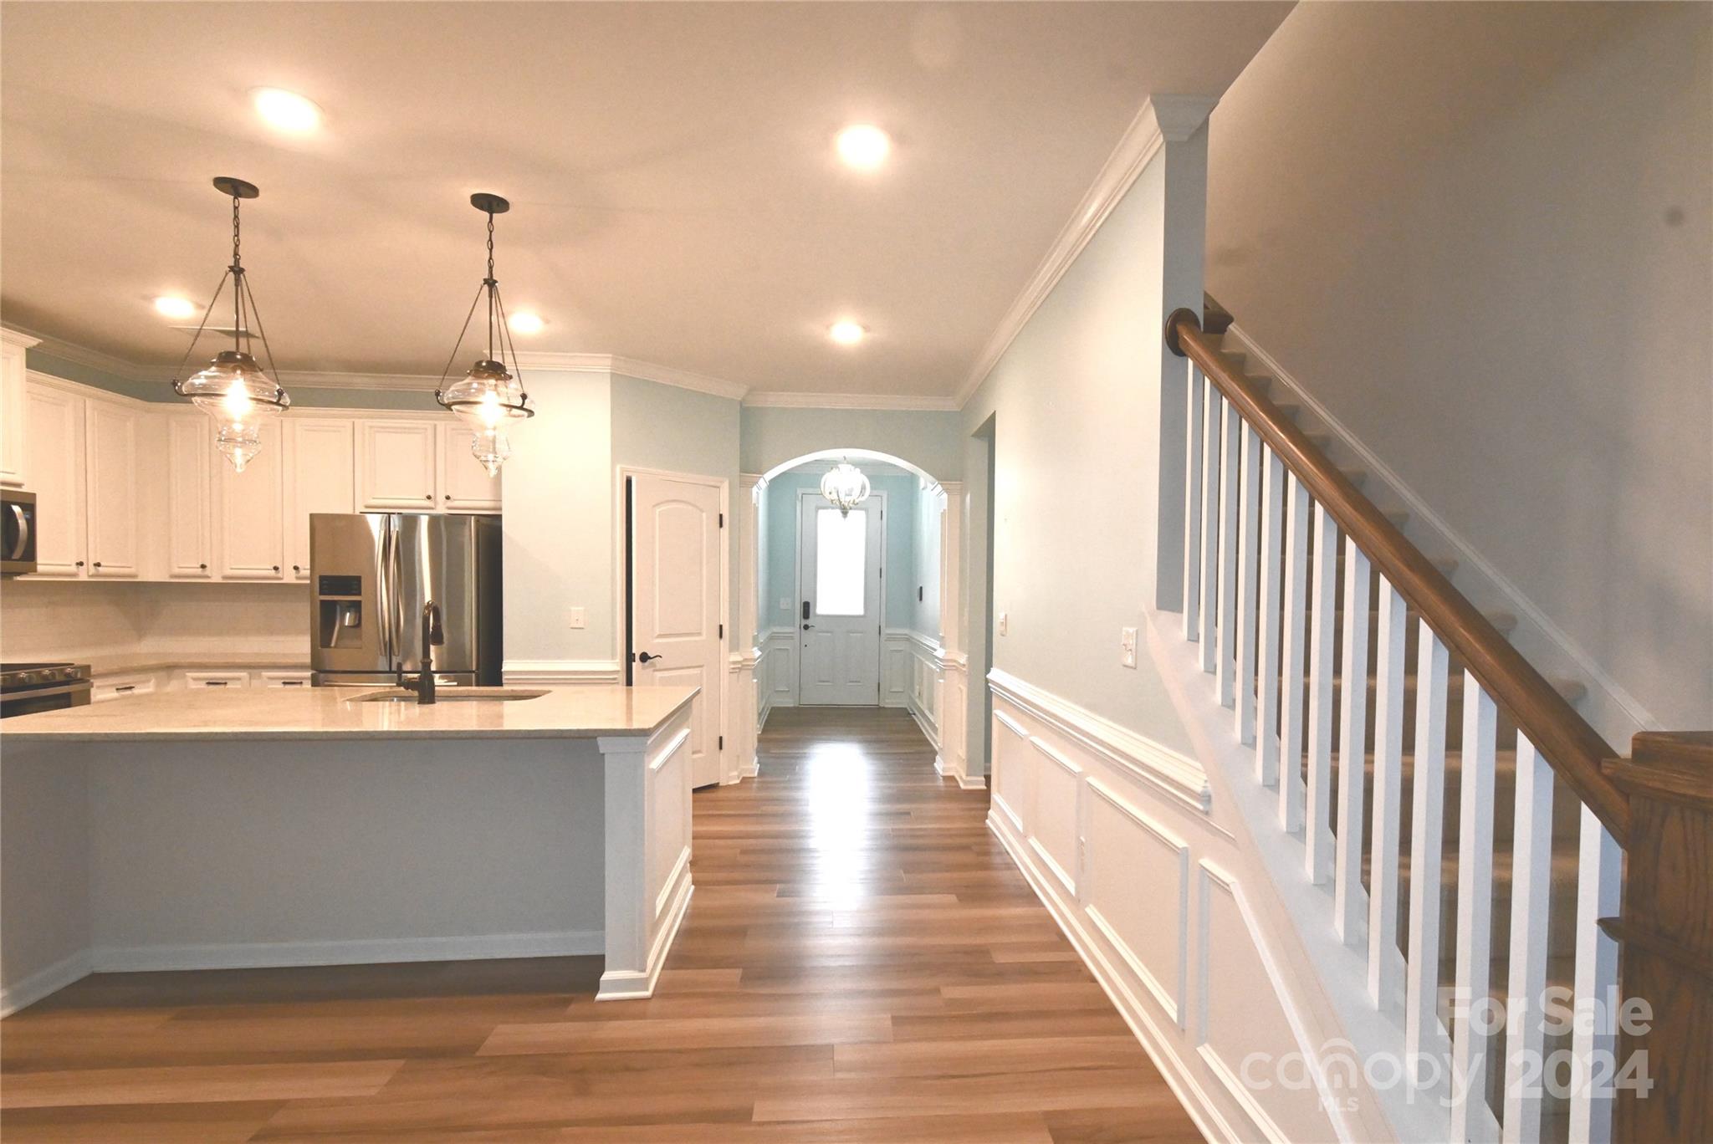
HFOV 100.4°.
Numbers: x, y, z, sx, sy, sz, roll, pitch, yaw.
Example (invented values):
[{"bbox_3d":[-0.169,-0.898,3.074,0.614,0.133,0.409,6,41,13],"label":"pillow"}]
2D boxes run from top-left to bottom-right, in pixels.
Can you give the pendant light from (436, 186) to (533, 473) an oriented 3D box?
[{"bbox_3d":[-1.335,-0.859,2.606,0.350,1.000,0.350,1,0,-3],"label":"pendant light"}]

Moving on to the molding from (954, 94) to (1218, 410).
[{"bbox_3d":[0.837,-1.243,3.572,0.198,0.090,3.194,0,-1,-3],"label":"molding"}]

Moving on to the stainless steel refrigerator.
[{"bbox_3d":[-2.581,0.570,4.275,0.900,1.765,0.750,0,-1,-3],"label":"stainless steel refrigerator"}]

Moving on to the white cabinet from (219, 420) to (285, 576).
[{"bbox_3d":[-3.684,-0.440,4.363,0.393,0.969,0.022,0,-1,-3],"label":"white cabinet"}]

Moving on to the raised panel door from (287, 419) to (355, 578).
[{"bbox_3d":[-3.290,-0.450,4.410,0.380,0.980,0.025,0,0,-4],"label":"raised panel door"}]

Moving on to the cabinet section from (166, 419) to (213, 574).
[{"bbox_3d":[-4.044,-0.450,4.347,0.279,0.976,0.022,0,-1,-3],"label":"cabinet section"}]

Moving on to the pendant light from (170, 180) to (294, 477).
[{"bbox_3d":[-2.116,-0.833,2.436,0.310,0.984,0.310,0,-1,-3],"label":"pendant light"}]

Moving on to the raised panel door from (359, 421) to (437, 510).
[{"bbox_3d":[-2.823,-0.653,4.407,0.474,0.537,0.022,0,-1,-3],"label":"raised panel door"}]

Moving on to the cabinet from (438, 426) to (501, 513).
[{"bbox_3d":[-2.349,-0.644,4.464,0.420,0.530,0.030,1,0,-3],"label":"cabinet"}]

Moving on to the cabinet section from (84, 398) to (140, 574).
[{"bbox_3d":[-4.284,-0.452,4.119,0.022,0.987,0.317,0,-1,-3],"label":"cabinet section"}]

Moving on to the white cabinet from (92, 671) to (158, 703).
[{"bbox_3d":[-4.345,0.952,3.923,0.600,0.850,0.420,1,0,-3],"label":"white cabinet"}]

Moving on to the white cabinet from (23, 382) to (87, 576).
[{"bbox_3d":[-4.324,-0.480,3.844,0.030,0.970,0.330,1,0,-3],"label":"white cabinet"}]

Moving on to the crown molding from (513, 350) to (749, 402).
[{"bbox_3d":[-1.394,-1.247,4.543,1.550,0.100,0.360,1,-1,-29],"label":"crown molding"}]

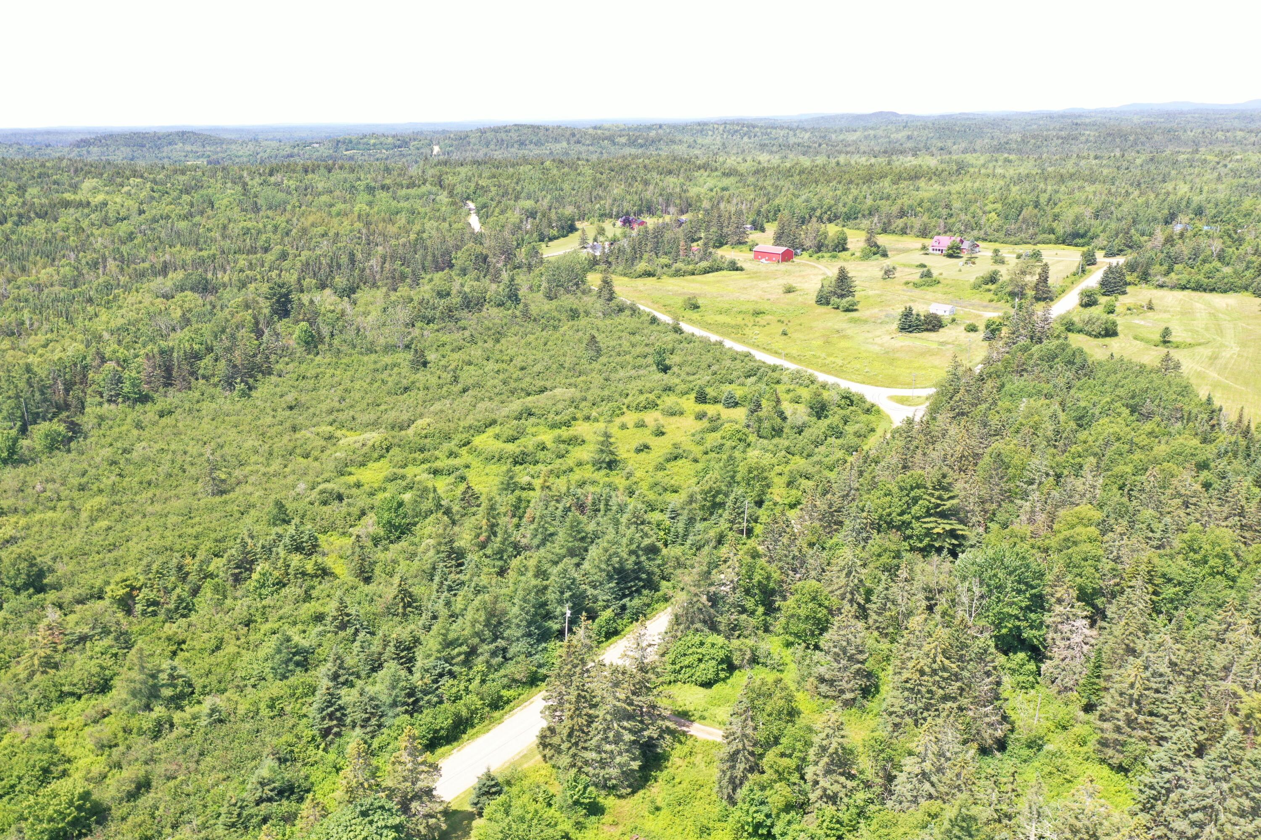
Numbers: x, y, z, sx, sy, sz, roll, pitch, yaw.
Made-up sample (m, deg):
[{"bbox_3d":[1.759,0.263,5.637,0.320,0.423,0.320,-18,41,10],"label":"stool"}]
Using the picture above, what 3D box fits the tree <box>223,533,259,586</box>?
[{"bbox_3d":[-65.220,23.880,164.170,5.950,11.370,5.950,-8,19,-23],"label":"tree"}]

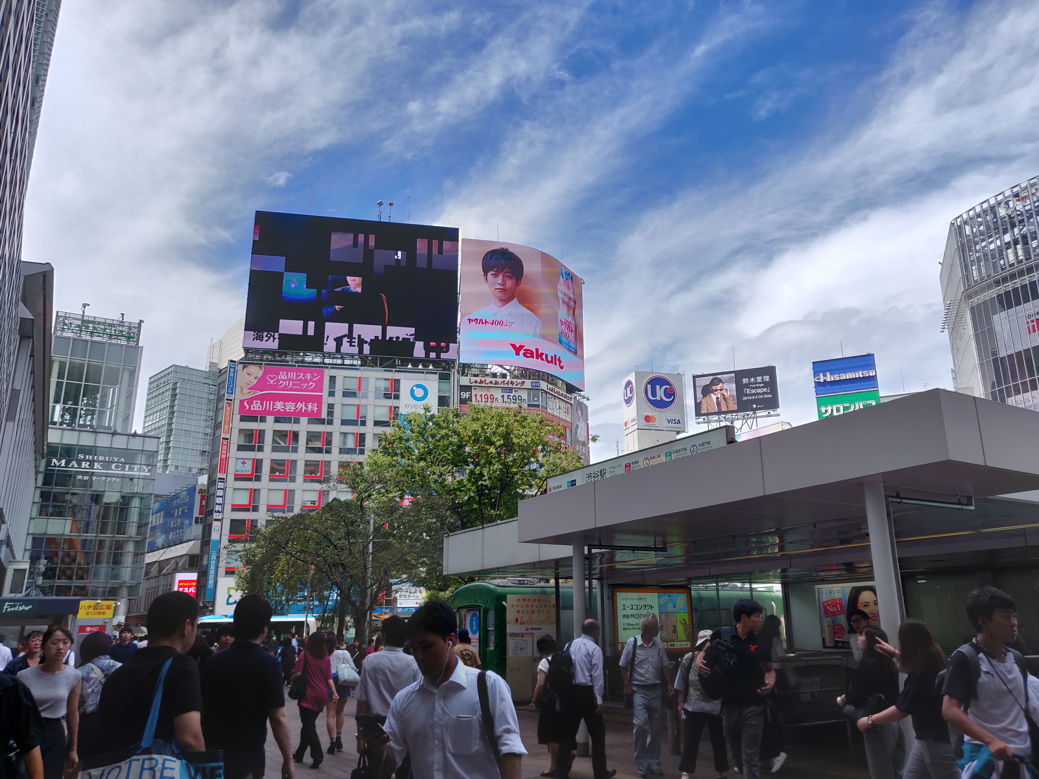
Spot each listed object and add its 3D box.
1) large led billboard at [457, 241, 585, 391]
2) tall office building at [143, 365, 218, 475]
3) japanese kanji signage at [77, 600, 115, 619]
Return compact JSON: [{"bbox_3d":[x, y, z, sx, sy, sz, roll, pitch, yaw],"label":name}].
[{"bbox_3d":[1.785,-9.638,97.796,20.777,16.600,4.331,11,-20,-35],"label":"large led billboard"},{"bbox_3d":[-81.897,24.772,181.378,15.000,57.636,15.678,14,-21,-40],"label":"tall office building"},{"bbox_3d":[-17.127,8.922,30.381,1.261,0.655,0.120,6,-18,-21],"label":"japanese kanji signage"}]

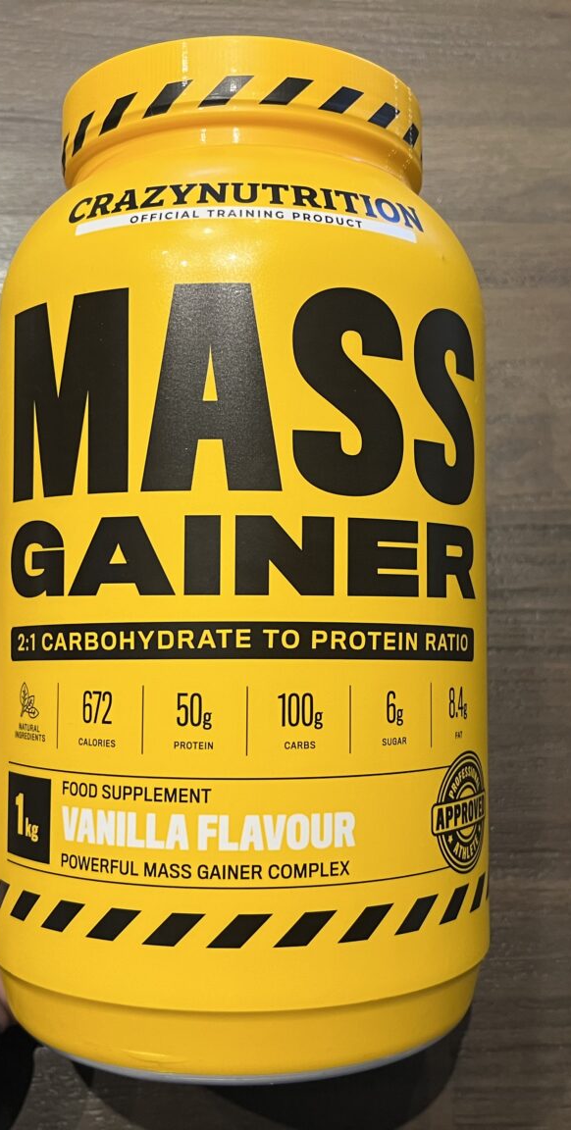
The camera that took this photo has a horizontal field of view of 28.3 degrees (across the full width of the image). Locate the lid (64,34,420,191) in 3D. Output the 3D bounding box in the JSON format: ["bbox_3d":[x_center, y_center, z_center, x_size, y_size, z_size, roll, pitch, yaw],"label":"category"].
[{"bbox_3d":[-0.011,-0.111,0.313,0.098,0.098,0.019,0,86,0],"label":"lid"}]

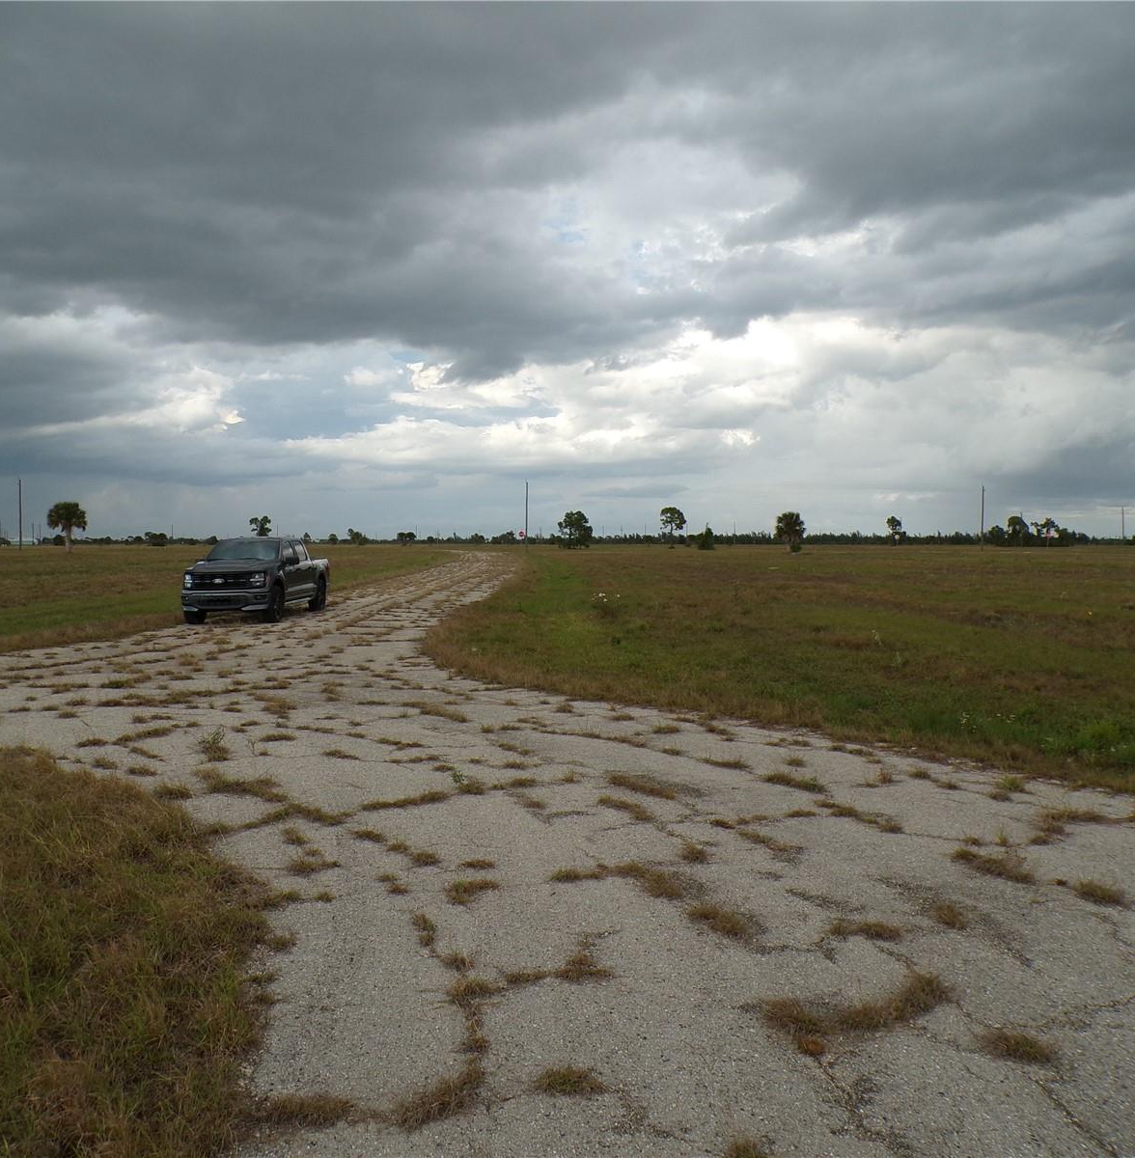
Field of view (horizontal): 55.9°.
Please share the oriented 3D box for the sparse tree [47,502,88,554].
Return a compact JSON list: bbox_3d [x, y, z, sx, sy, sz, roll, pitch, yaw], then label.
[{"bbox_3d":[-52.760,-5.370,113.000,4.160,5.440,4.040,0,2,0],"label":"sparse tree"}]

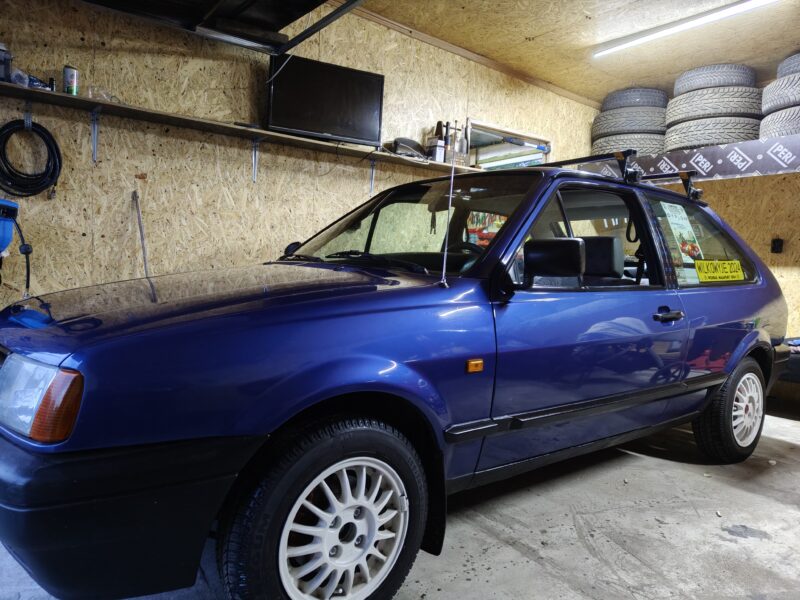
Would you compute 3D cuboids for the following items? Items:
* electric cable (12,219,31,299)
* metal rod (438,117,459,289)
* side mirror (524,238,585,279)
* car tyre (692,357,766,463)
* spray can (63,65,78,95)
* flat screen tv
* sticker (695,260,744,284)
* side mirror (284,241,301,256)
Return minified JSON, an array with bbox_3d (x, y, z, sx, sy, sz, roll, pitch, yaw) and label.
[{"bbox_3d":[-1.716,-0.188,2.515,0.082,0.371,0.050,0,5,-35],"label":"electric cable"},{"bbox_3d":[0.148,-0.283,1.611,0.012,0.487,0.012,8,-6,-37],"label":"metal rod"},{"bbox_3d":[0.421,-0.114,1.514,0.158,0.100,0.062,5,5,36],"label":"side mirror"},{"bbox_3d":[1.684,0.543,2.819,0.530,0.530,0.170,-1,3,-37],"label":"car tyre"},{"bbox_3d":[-1.551,-1.033,2.621,0.062,0.132,0.062,0,5,-35],"label":"spray can"},{"bbox_3d":[-0.454,-1.235,3.462,0.740,0.447,0.060,0,7,-28],"label":"flat screen tv"},{"bbox_3d":[1.472,-0.133,2.544,0.466,0.095,0.005,-1,-11,-37],"label":"sticker"},{"bbox_3d":[-0.547,-0.257,2.906,0.075,0.100,0.160,1,4,-19],"label":"side mirror"}]

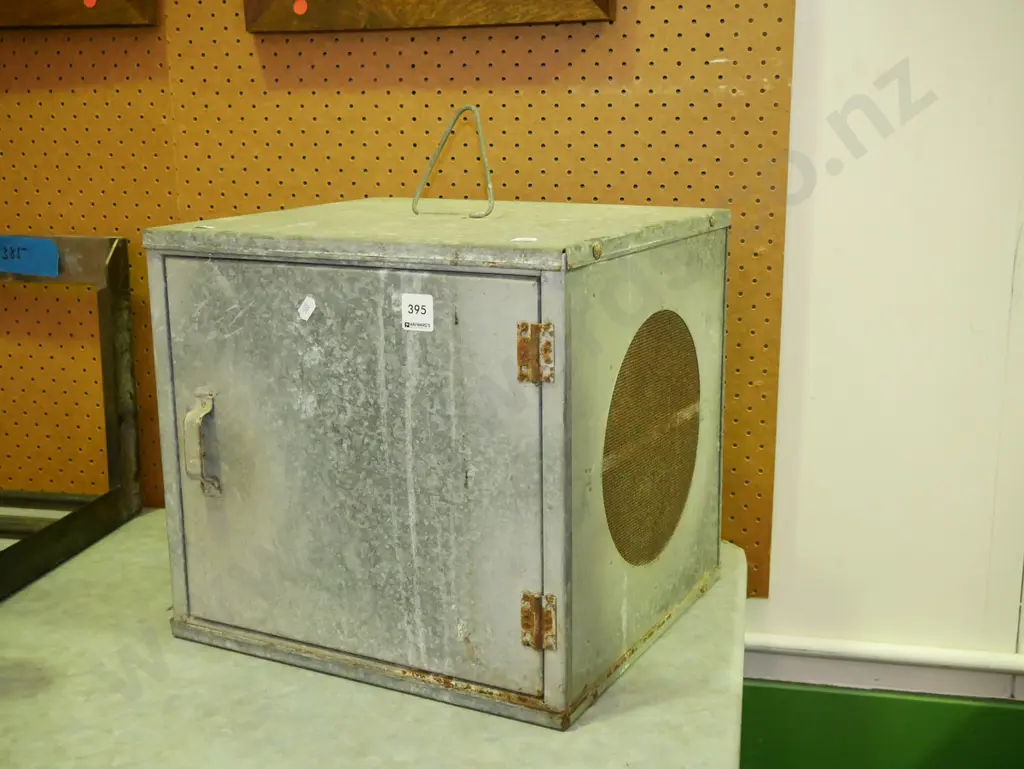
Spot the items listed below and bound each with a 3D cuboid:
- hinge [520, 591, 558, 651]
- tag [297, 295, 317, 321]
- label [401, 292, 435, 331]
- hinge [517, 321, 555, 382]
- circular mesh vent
[{"bbox_3d":[0.018,0.166,0.908,0.028,0.040,0.006,6,14,27],"label":"hinge"},{"bbox_3d":[-0.150,-0.056,0.952,0.011,0.020,0.001,43,28,14],"label":"tag"},{"bbox_3d":[-0.066,-0.050,0.907,0.025,0.026,0.001,6,14,27],"label":"label"},{"bbox_3d":[0.017,-0.022,0.910,0.029,0.042,0.006,6,14,28],"label":"hinge"},{"bbox_3d":[0.119,0.043,1.075,0.004,0.204,0.208,6,14,28],"label":"circular mesh vent"}]

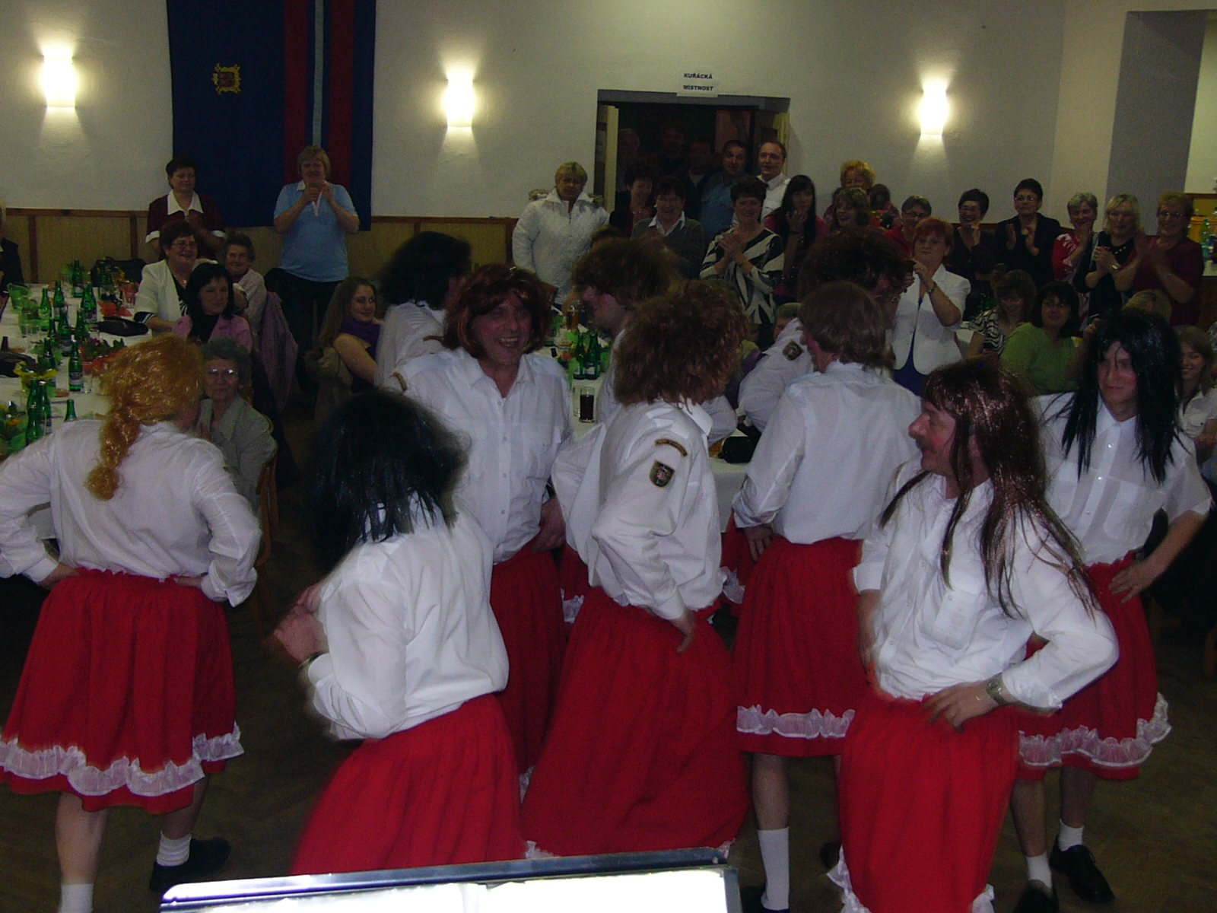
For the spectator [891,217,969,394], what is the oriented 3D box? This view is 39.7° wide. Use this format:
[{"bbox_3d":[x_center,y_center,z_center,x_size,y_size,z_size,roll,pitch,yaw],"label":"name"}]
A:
[{"bbox_3d":[1.652,-0.431,8.820,0.460,1.620,0.400,12,17,33],"label":"spectator"}]

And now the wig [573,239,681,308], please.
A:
[{"bbox_3d":[0.060,-0.587,5.500,0.330,0.250,0.280,-7,12,12],"label":"wig"}]

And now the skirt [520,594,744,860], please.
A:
[{"bbox_3d":[0.065,0.658,4.020,0.520,0.640,0.470,-4,16,-21],"label":"skirt"}]

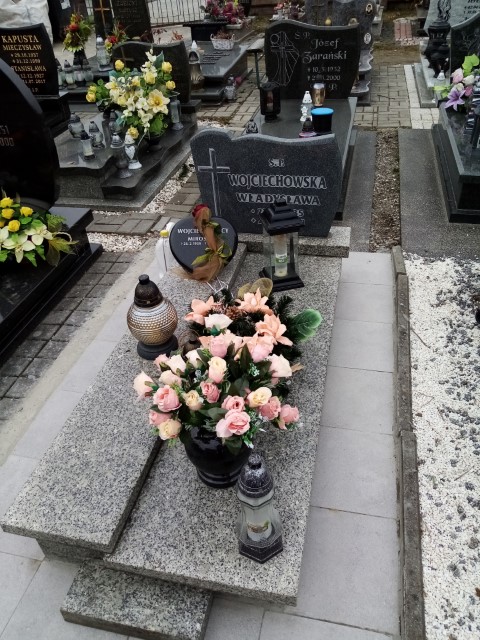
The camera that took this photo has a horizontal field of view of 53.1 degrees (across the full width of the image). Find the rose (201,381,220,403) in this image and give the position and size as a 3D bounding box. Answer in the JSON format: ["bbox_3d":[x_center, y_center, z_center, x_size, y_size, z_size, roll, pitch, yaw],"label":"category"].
[{"bbox_3d":[-0.068,0.164,1.100,0.047,0.051,0.047,-5,46,-4],"label":"rose"}]

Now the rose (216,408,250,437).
[{"bbox_3d":[-0.015,0.233,1.080,0.068,0.056,0.070,-36,80,-27],"label":"rose"}]

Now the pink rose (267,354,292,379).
[{"bbox_3d":[0.099,0.117,1.205,0.062,0.058,0.062,42,11,7],"label":"pink rose"}]

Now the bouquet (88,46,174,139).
[{"bbox_3d":[-0.709,-1.487,3.171,0.504,0.470,0.381,-5,37,0],"label":"bouquet"}]

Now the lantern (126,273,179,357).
[{"bbox_3d":[-0.299,-0.017,1.594,0.169,0.302,0.169,5,38,13],"label":"lantern"}]

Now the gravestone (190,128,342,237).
[{"bbox_3d":[0.140,-0.681,2.394,0.730,0.535,0.068,5,38,15],"label":"gravestone"}]

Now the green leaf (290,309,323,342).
[{"bbox_3d":[0.233,0.019,1.684,0.085,0.060,0.095,-29,43,-29],"label":"green leaf"}]

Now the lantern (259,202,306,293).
[{"bbox_3d":[0.170,-0.313,1.956,0.159,0.354,0.159,-11,38,-9],"label":"lantern"}]

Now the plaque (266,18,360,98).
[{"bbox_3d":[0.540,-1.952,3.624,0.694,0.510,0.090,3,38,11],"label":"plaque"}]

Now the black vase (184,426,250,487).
[{"bbox_3d":[-0.065,0.329,1.267,0.175,0.220,0.175,5,37,13],"label":"black vase"}]

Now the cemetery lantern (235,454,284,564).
[{"bbox_3d":[0.041,0.402,1.072,0.105,0.315,0.117,-3,36,3],"label":"cemetery lantern"}]

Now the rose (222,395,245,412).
[{"bbox_3d":[-0.014,0.185,1.053,0.046,0.043,0.046,4,54,-6],"label":"rose"}]

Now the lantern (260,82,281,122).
[{"bbox_3d":[0.235,-1.588,3.511,0.145,0.249,0.141,5,37,13],"label":"lantern"}]

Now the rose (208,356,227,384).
[{"bbox_3d":[-0.051,0.115,1.092,0.042,0.055,0.042,-1,38,0],"label":"rose"}]

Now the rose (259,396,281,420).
[{"bbox_3d":[0.069,0.206,1.120,0.053,0.053,0.053,-17,73,-50],"label":"rose"}]

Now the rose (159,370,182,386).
[{"bbox_3d":[-0.160,0.137,1.103,0.046,0.048,0.046,-11,39,24],"label":"rose"}]

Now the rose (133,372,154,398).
[{"bbox_3d":[-0.238,0.159,1.185,0.055,0.063,0.056,-52,17,-13],"label":"rose"}]

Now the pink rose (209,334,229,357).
[{"bbox_3d":[-0.052,0.064,1.159,0.045,0.053,0.045,-1,22,0],"label":"pink rose"}]

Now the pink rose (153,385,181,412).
[{"bbox_3d":[-0.174,0.186,1.140,0.062,0.061,0.062,-49,36,-13],"label":"pink rose"}]

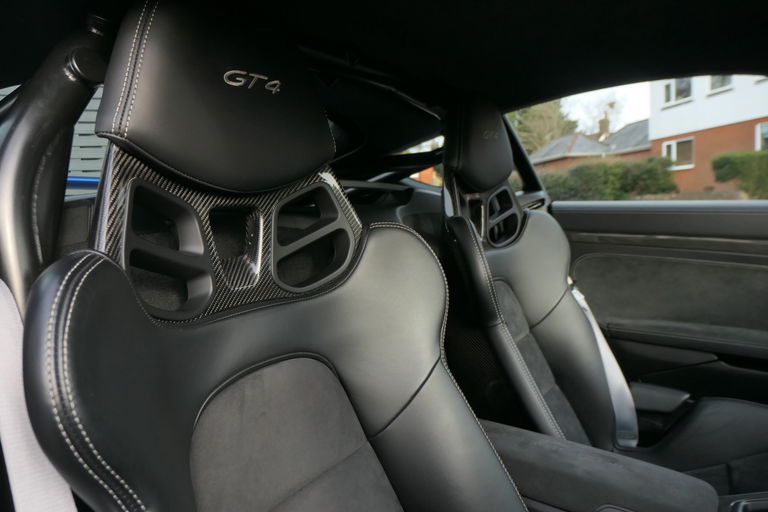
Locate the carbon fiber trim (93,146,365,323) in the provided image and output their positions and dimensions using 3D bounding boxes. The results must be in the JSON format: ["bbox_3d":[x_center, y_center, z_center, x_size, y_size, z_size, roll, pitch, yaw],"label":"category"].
[{"bbox_3d":[-0.178,-0.023,0.658,0.074,0.193,0.405,2,6,34],"label":"carbon fiber trim"}]

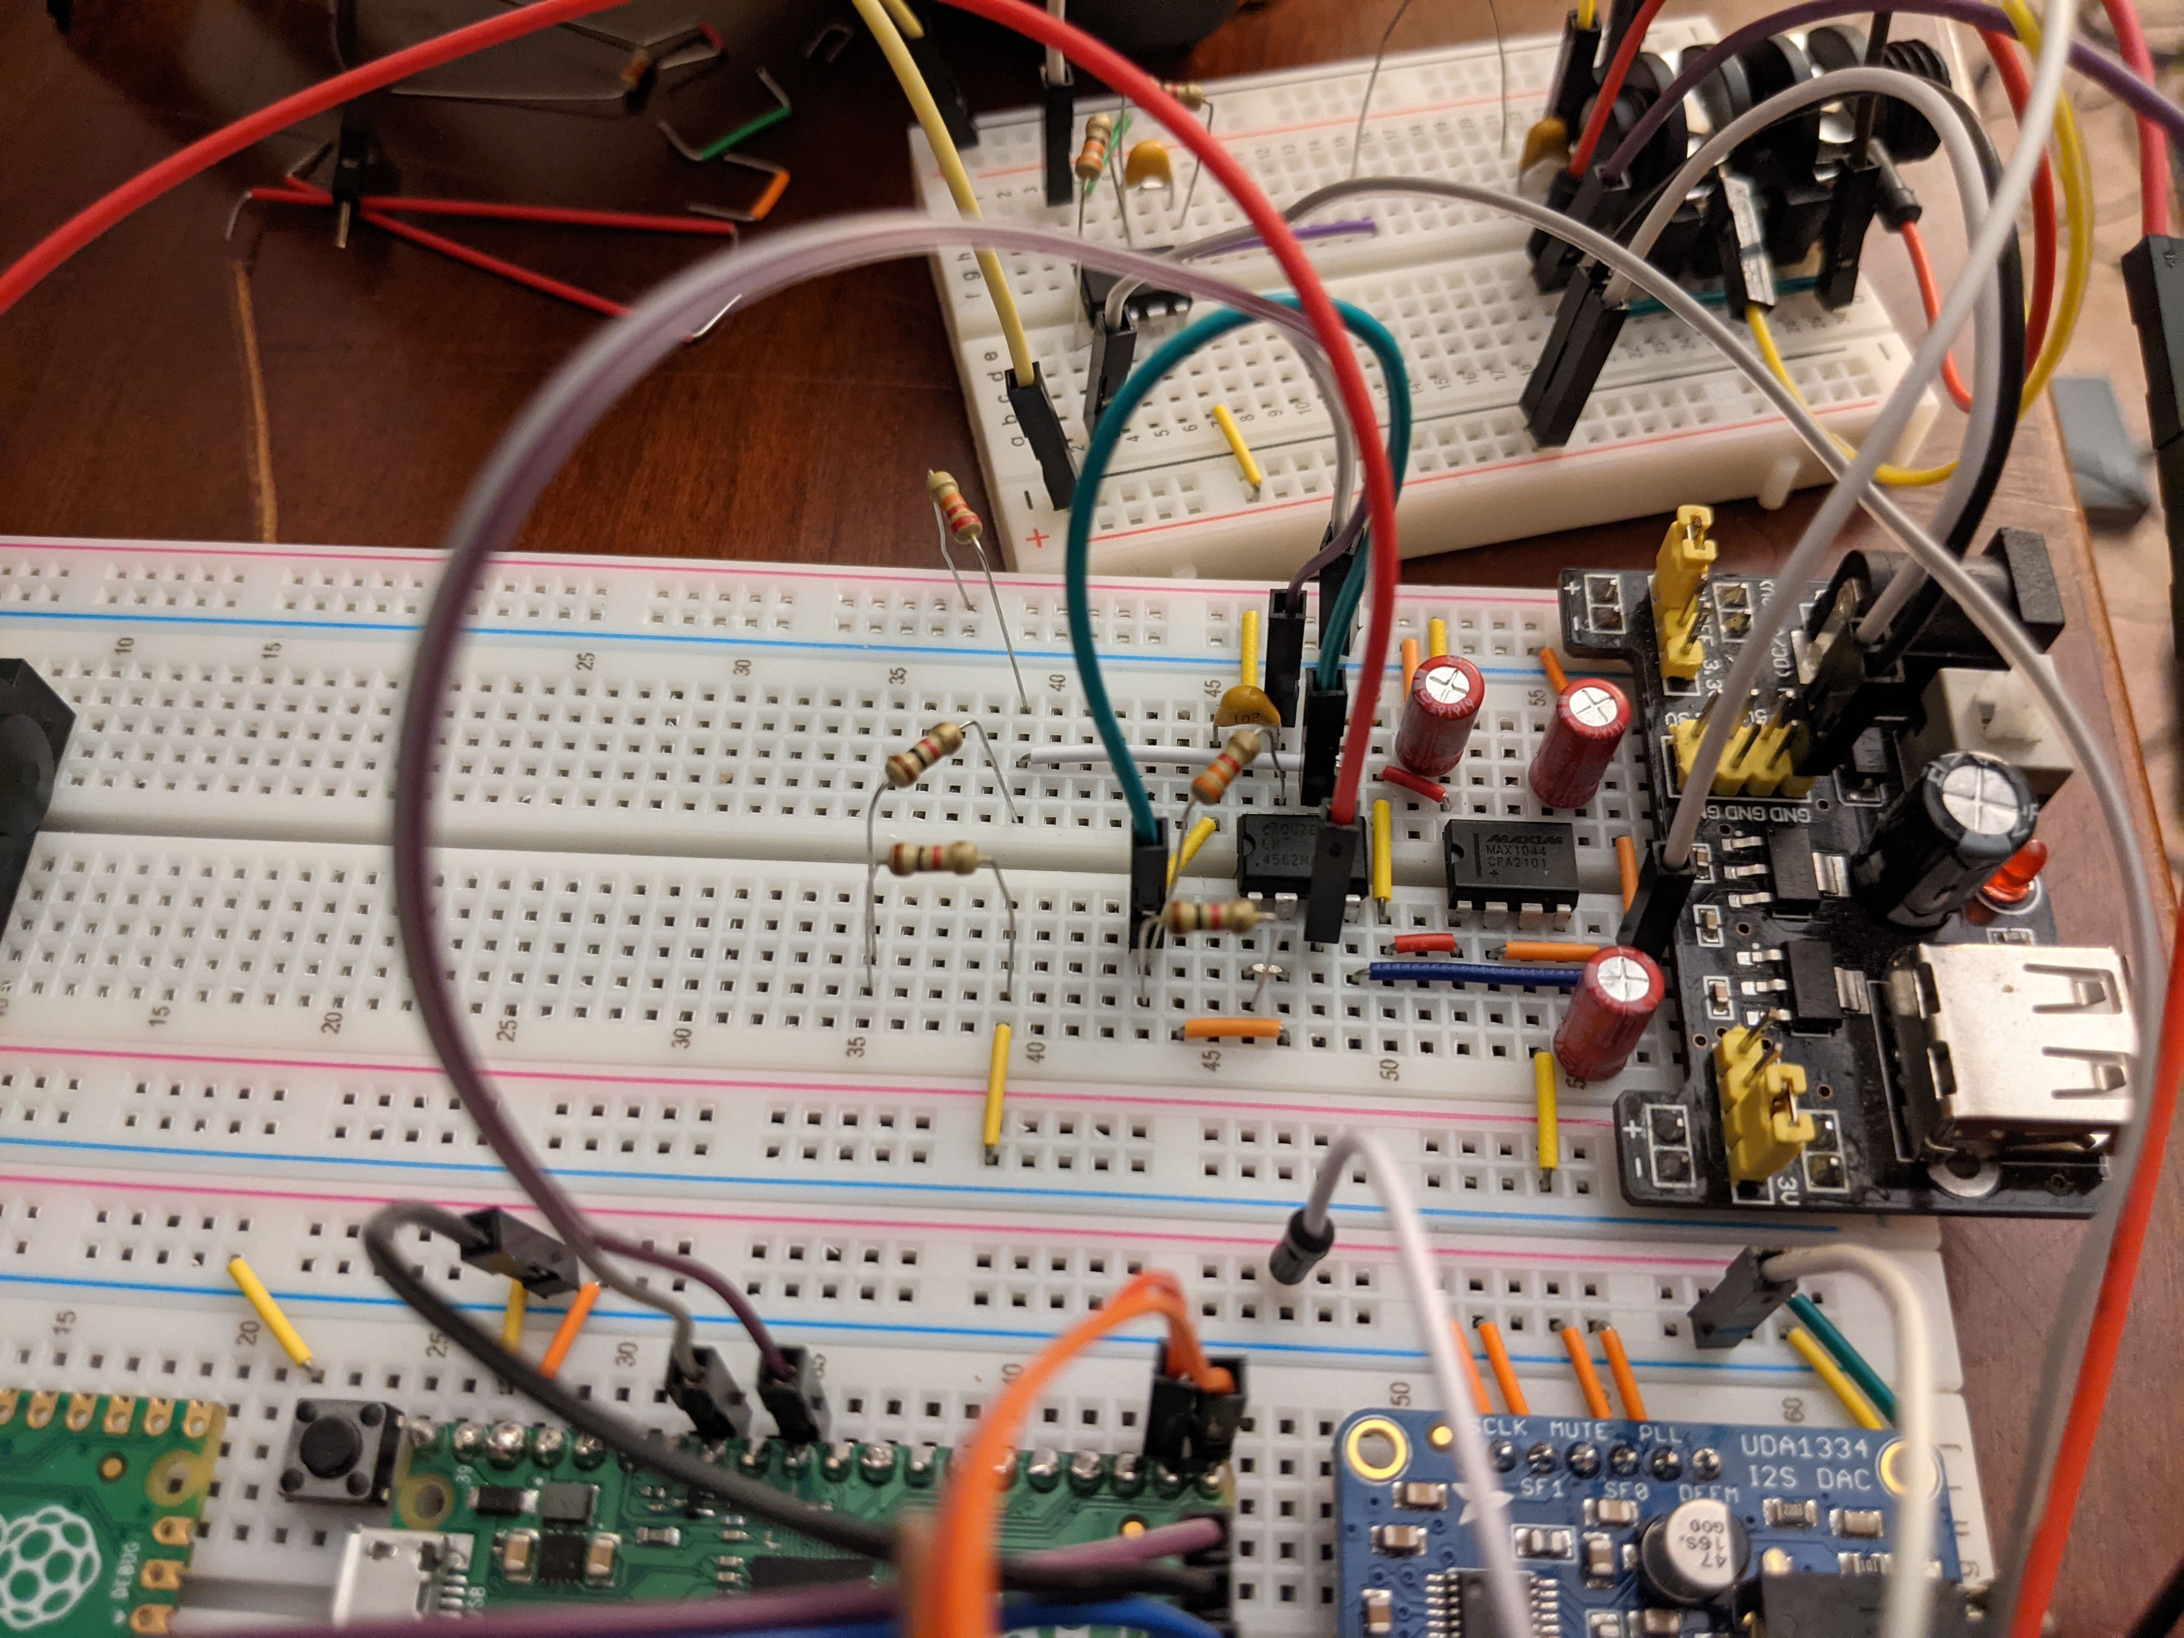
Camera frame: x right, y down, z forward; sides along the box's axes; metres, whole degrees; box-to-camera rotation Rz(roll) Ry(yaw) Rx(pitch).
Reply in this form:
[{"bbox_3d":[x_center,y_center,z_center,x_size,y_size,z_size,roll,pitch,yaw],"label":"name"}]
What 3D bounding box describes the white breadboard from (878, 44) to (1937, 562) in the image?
[{"bbox_3d":[0.028,-0.049,0.161,0.083,0.009,0.054,-11,62,-6],"label":"white breadboard"}]

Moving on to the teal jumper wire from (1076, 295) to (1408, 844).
[{"bbox_3d":[0.008,-0.015,0.108,0.021,0.032,0.013,-40,67,-21],"label":"teal jumper wire"}]

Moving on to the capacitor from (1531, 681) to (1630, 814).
[{"bbox_3d":[0.037,-0.006,0.129,0.005,0.011,0.005,2,59,0],"label":"capacitor"}]

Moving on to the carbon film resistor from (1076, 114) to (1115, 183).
[{"bbox_3d":[0.000,-0.056,0.142,0.002,0.002,0.006,9,77,5],"label":"carbon film resistor"}]

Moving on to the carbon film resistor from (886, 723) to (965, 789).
[{"bbox_3d":[-0.011,-0.004,0.111,0.002,0.002,0.006,39,58,20],"label":"carbon film resistor"}]

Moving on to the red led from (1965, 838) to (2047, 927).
[{"bbox_3d":[0.067,0.004,0.123,0.004,0.005,0.004,2,59,0],"label":"red led"}]

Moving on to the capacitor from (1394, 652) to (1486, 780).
[{"bbox_3d":[0.026,-0.008,0.130,0.005,0.010,0.005,2,59,0],"label":"capacitor"}]

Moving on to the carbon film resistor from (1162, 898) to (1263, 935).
[{"bbox_3d":[0.008,0.007,0.116,0.006,0.002,0.002,-1,59,1],"label":"carbon film resistor"}]

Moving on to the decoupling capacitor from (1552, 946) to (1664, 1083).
[{"bbox_3d":[0.035,0.013,0.117,0.005,0.011,0.005,2,59,0],"label":"decoupling capacitor"}]

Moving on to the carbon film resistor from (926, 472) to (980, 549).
[{"bbox_3d":[-0.010,-0.023,0.128,0.002,0.002,0.006,-28,77,-16],"label":"carbon film resistor"}]

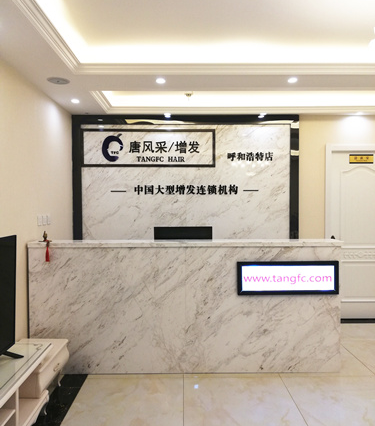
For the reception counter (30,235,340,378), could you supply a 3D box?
[{"bbox_3d":[-0.012,0.787,3.406,2.610,1.095,0.570,0,1,-1],"label":"reception counter"}]

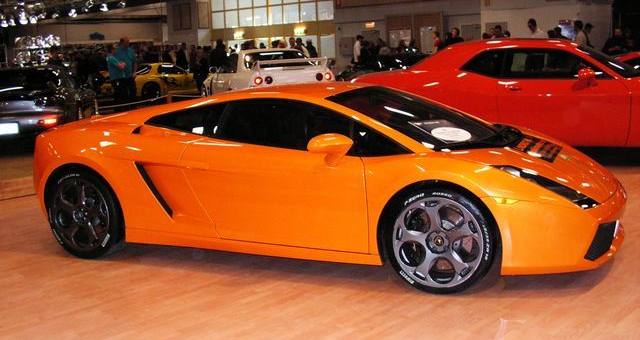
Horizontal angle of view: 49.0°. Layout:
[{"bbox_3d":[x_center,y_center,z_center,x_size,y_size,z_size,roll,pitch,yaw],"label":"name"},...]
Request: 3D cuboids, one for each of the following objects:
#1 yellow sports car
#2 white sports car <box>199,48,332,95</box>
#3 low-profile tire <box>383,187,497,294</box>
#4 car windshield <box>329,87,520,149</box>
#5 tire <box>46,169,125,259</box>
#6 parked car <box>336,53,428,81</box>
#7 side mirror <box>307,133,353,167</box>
[{"bbox_3d":[-5.370,-2.921,23.398,1.760,1.220,4.290,3,11,32],"label":"yellow sports car"},{"bbox_3d":[-1.202,-1.752,14.725,1.800,1.360,4.650,-6,10,-19],"label":"white sports car"},{"bbox_3d":[0.692,0.377,3.958,0.645,0.645,0.235,2,11,25],"label":"low-profile tire"},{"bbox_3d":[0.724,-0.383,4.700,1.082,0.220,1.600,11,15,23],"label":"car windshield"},{"bbox_3d":[-1.622,0.296,5.051,0.660,0.656,0.290,2,11,25],"label":"tire"},{"bbox_3d":[2.264,-1.859,14.917,4.400,1.240,1.800,-11,13,-41],"label":"parked car"},{"bbox_3d":[0.073,-0.106,3.995,0.200,0.200,0.240,2,11,25],"label":"side mirror"}]

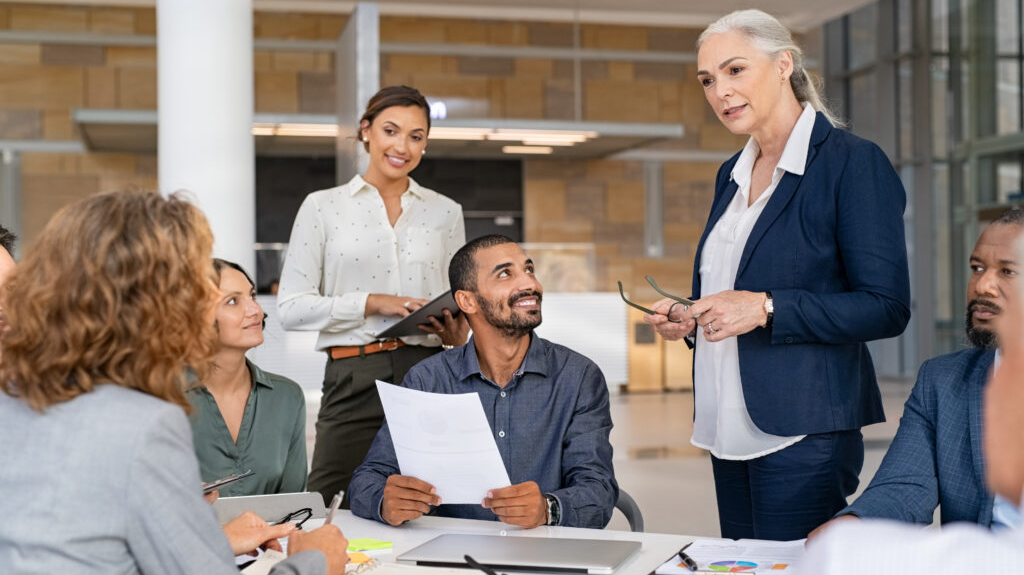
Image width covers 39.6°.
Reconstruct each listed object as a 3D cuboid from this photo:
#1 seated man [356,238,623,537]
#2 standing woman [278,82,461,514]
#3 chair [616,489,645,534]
[{"bbox_3d":[-0.041,0.547,2.829,0.560,1.310,0.680,0,0,8],"label":"seated man"},{"bbox_3d":[-0.337,0.351,3.559,0.490,1.710,0.420,0,0,-14],"label":"standing woman"},{"bbox_3d":[0.006,0.792,2.948,0.580,0.820,0.580,0,0,14],"label":"chair"}]

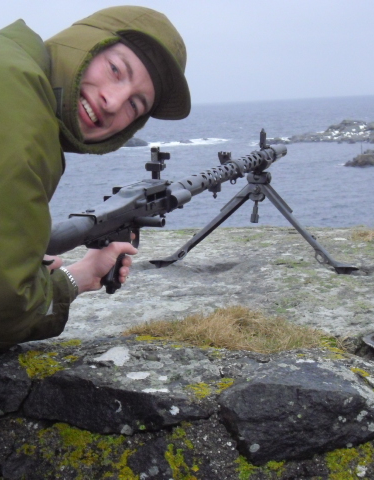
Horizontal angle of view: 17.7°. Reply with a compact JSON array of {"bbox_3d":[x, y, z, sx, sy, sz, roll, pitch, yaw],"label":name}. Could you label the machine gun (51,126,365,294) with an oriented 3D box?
[{"bbox_3d":[-0.020,-0.030,2.802,0.580,0.380,1.210,1,13,28],"label":"machine gun"}]

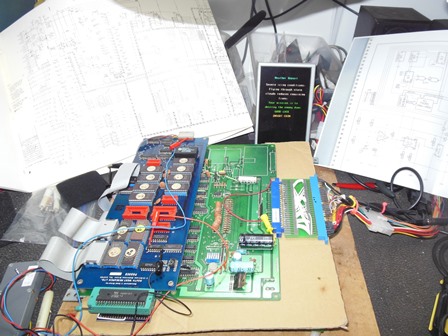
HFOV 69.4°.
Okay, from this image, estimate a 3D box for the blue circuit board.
[{"bbox_3d":[-0.095,0.035,0.450,0.115,0.018,0.282,-1,40,7],"label":"blue circuit board"}]

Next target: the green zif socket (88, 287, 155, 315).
[{"bbox_3d":[-0.102,0.134,0.325,0.064,0.015,0.021,-1,40,8],"label":"green zif socket"}]

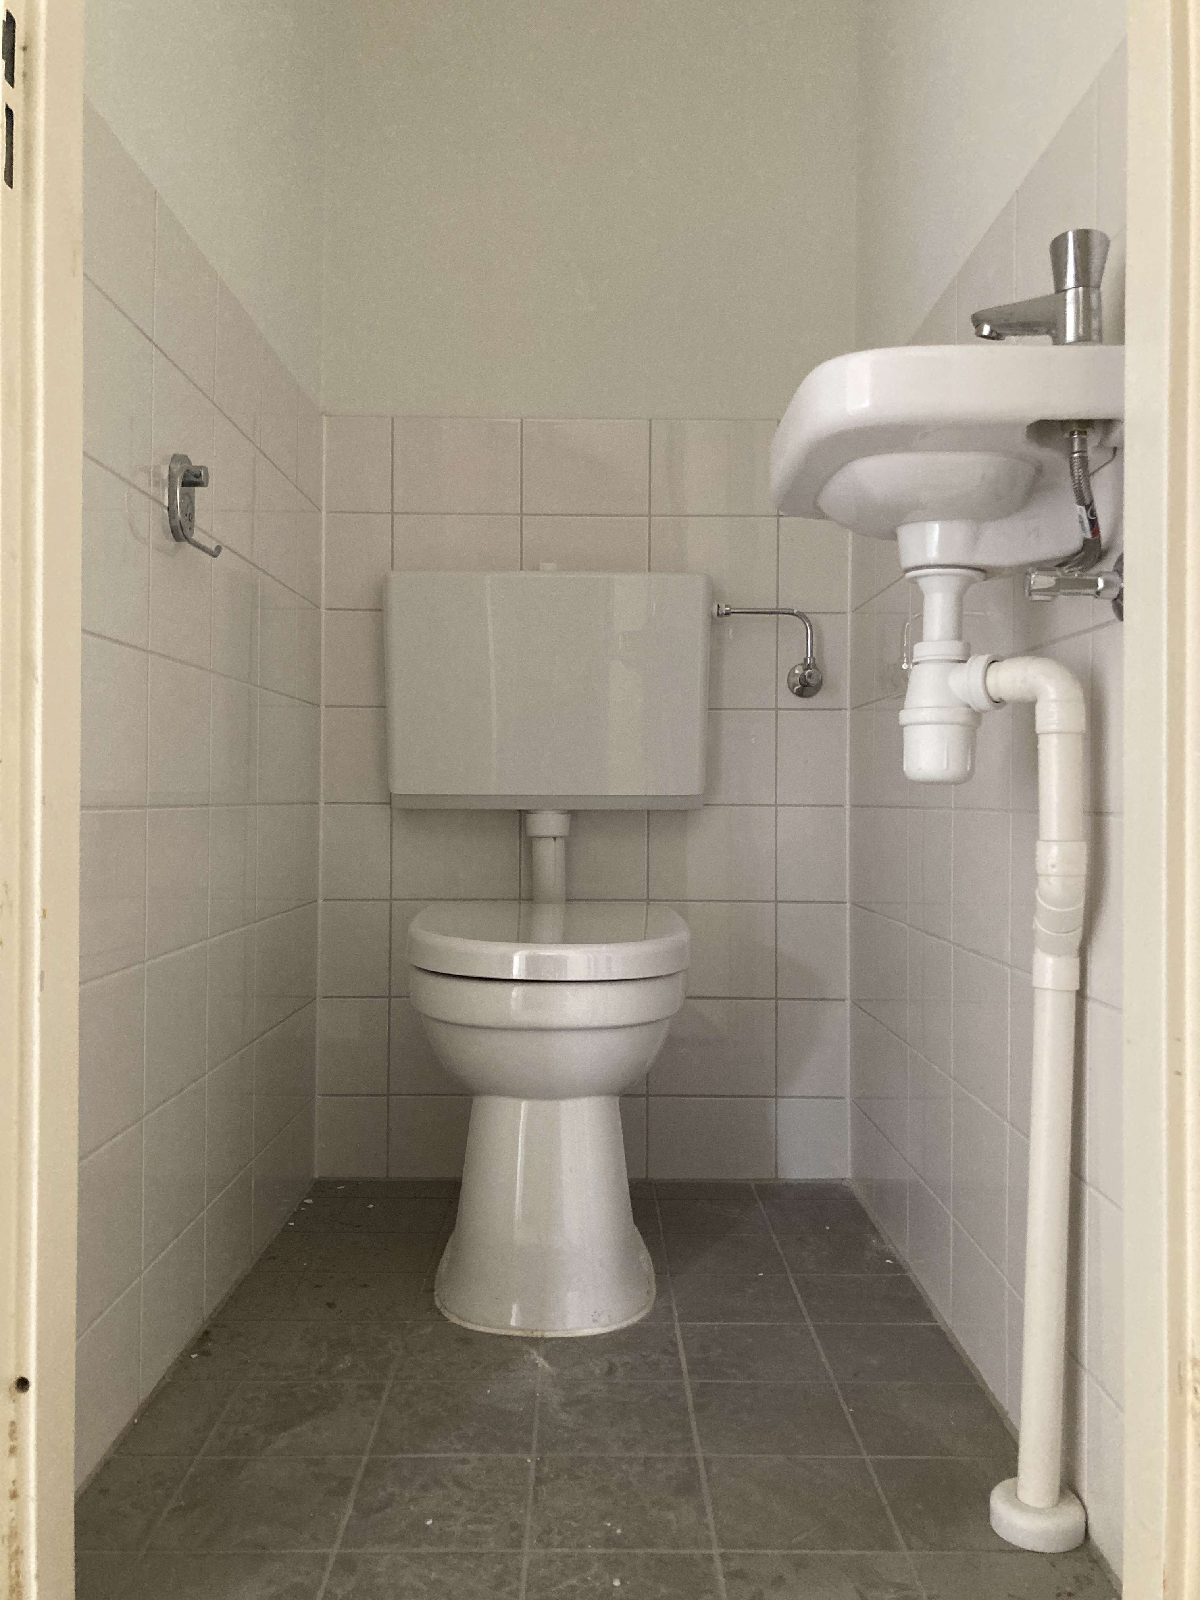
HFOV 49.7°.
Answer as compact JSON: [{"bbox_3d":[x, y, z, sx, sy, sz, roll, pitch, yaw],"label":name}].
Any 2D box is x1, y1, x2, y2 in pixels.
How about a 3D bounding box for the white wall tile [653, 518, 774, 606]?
[{"bbox_3d":[0.180,-0.368,2.029,0.200,0.149,0.010,0,0,0],"label":"white wall tile"}]

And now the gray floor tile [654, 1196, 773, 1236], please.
[{"bbox_3d":[0.160,0.598,1.844,0.148,0.010,0.148,0,0,0],"label":"gray floor tile"}]

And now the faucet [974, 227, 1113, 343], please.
[{"bbox_3d":[0.322,-0.368,0.945,0.100,0.079,0.044,0,0,0],"label":"faucet"}]

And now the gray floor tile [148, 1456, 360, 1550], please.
[{"bbox_3d":[-0.278,0.582,1.068,0.145,0.009,0.147,0,0,0],"label":"gray floor tile"}]

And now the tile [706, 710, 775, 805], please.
[{"bbox_3d":[0.177,-0.065,2.016,0.198,0.148,0.010,0,0,0],"label":"tile"}]

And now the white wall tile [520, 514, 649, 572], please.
[{"bbox_3d":[-0.022,-0.370,2.035,0.199,0.148,0.010,0,0,0],"label":"white wall tile"}]

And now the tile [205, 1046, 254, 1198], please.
[{"bbox_3d":[-0.442,0.381,1.541,0.010,0.148,0.197,0,0,0],"label":"tile"}]

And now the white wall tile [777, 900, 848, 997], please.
[{"bbox_3d":[0.331,0.236,2.017,0.110,0.148,0.010,0,0,0],"label":"white wall tile"}]

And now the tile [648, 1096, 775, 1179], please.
[{"bbox_3d":[0.174,0.528,2.037,0.199,0.123,0.010,0,0,0],"label":"tile"}]

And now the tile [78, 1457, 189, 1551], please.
[{"bbox_3d":[-0.399,0.593,1.087,0.080,0.010,0.147,0,0,-1],"label":"tile"}]

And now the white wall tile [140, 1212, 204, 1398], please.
[{"bbox_3d":[-0.444,0.518,1.347,0.009,0.119,0.194,0,0,0],"label":"white wall tile"}]

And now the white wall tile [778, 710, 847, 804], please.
[{"bbox_3d":[0.334,-0.065,2.023,0.111,0.148,0.010,0,0,0],"label":"white wall tile"}]

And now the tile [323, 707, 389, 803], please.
[{"bbox_3d":[-0.377,-0.069,2.013,0.106,0.148,0.010,0,0,0],"label":"tile"}]

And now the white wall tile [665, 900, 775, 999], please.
[{"bbox_3d":[0.175,0.235,2.017,0.198,0.148,0.010,0,0,0],"label":"white wall tile"}]

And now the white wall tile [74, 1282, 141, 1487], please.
[{"bbox_3d":[-0.446,0.518,1.155,0.010,0.119,0.187,0,0,0],"label":"white wall tile"}]

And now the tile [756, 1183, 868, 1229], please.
[{"bbox_3d":[0.311,0.600,1.888,0.144,0.010,0.226,0,0,0],"label":"tile"}]

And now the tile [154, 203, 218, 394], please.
[{"bbox_3d":[-0.442,-0.524,1.363,0.010,0.148,0.202,0,0,0],"label":"tile"}]

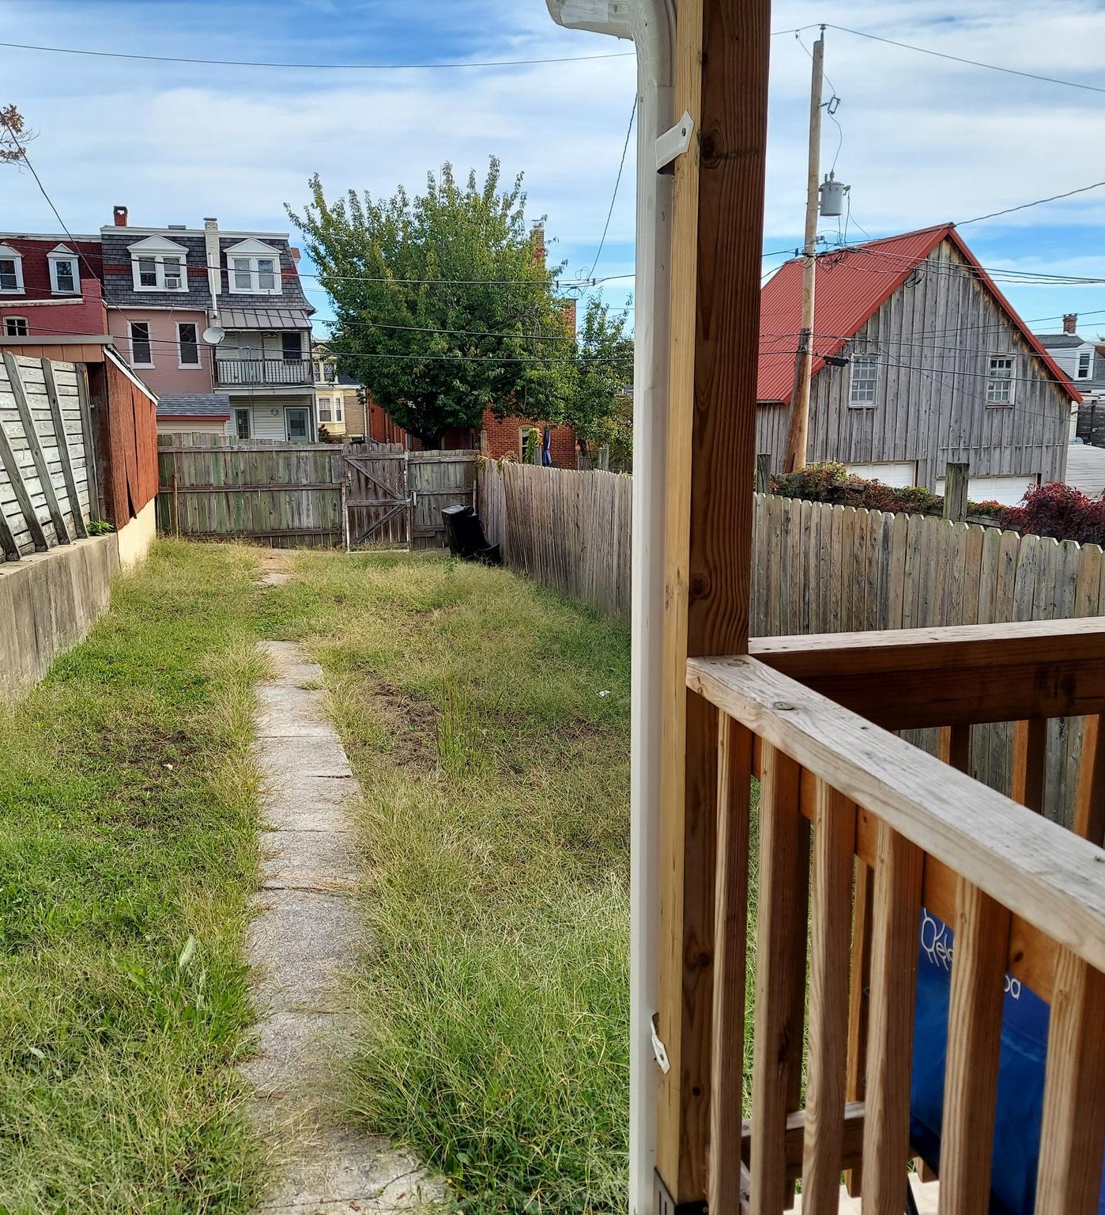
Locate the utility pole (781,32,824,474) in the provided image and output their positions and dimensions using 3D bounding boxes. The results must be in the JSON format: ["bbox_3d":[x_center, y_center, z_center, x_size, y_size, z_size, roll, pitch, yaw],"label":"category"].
[{"bbox_3d":[5.414,-6.693,23.890,0.330,10.100,0.330,-3,12,-18],"label":"utility pole"}]

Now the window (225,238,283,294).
[{"bbox_3d":[-11.328,-12.960,42.600,2.100,2.100,0.850,-4,12,-18],"label":"window"}]

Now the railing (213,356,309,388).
[{"bbox_3d":[-10.783,-8.716,41.700,3.500,1.050,0.150,-4,12,-18],"label":"railing"}]

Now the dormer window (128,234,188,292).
[{"bbox_3d":[-14.624,-12.749,41.600,2.150,2.120,0.850,-4,12,-18],"label":"dormer window"}]

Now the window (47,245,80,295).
[{"bbox_3d":[-18.398,-12.711,42.300,1.220,1.920,0.850,-4,12,-18],"label":"window"}]

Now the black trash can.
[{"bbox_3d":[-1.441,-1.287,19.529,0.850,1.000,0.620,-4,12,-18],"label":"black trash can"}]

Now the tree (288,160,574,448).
[{"bbox_3d":[-3.371,-7.737,31.000,7.600,9.000,7.300,-4,12,-18],"label":"tree"}]

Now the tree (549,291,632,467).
[{"bbox_3d":[1.275,-5.711,31.000,3.000,5.300,3.000,-4,12,-18],"label":"tree"}]

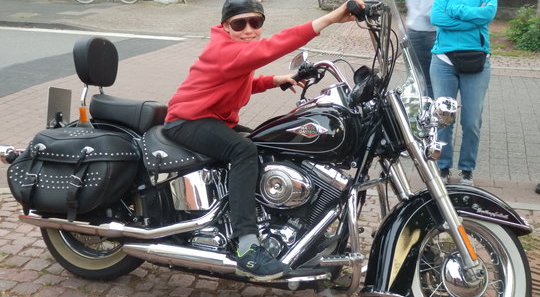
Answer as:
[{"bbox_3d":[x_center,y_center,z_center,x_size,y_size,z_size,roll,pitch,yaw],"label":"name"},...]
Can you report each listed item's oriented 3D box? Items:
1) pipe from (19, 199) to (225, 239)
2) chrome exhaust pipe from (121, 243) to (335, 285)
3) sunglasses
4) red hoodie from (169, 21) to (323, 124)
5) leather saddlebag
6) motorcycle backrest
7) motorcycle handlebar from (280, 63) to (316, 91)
[{"bbox_3d":[-0.625,0.248,2.597,0.970,0.200,0.120,3,5,18],"label":"pipe"},{"bbox_3d":[-0.190,0.433,2.471,0.900,0.125,0.120,6,6,18],"label":"chrome exhaust pipe"},{"bbox_3d":[-0.100,-0.490,2.455,0.142,0.050,0.130,-6,18,-21],"label":"sunglasses"},{"bbox_3d":[-0.116,-0.320,2.565,0.656,0.484,0.520,3,17,8],"label":"red hoodie"},{"bbox_3d":[-0.814,0.084,2.626,0.530,0.350,0.220,6,6,18],"label":"leather saddlebag"},{"bbox_3d":[-0.791,-0.404,2.896,0.095,0.225,0.260,3,5,18],"label":"motorcycle backrest"},{"bbox_3d":[0.136,-0.320,2.858,0.190,0.080,0.090,-26,-24,15],"label":"motorcycle handlebar"}]

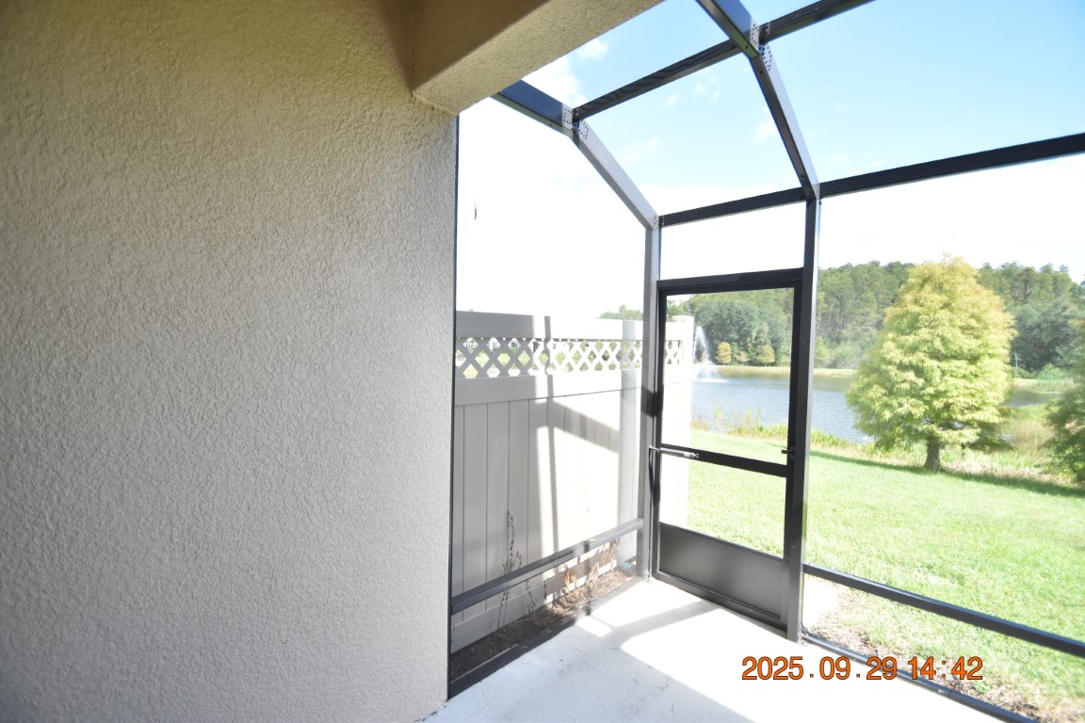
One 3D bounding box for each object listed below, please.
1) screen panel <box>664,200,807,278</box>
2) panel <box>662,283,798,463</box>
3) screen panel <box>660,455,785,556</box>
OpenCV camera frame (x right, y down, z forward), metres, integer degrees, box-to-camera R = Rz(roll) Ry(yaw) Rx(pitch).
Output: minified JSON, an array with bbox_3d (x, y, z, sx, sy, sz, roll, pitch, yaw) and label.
[{"bbox_3d":[1.157,-0.733,2.859,0.906,0.379,0.030,2,2,44],"label":"screen panel"},{"bbox_3d":[1.139,0.076,2.876,0.810,1.036,0.030,2,2,44],"label":"panel"},{"bbox_3d":[1.117,0.900,2.896,0.808,0.488,0.030,2,2,44],"label":"screen panel"}]

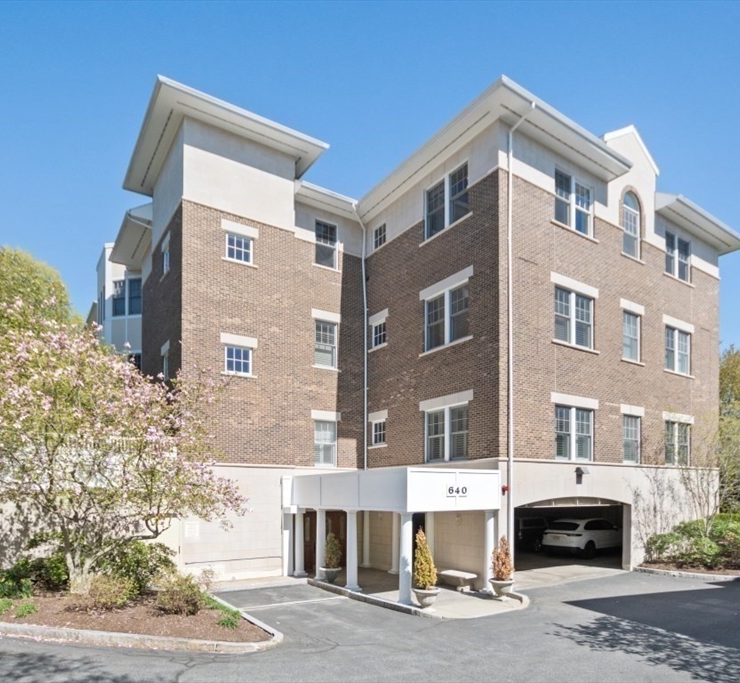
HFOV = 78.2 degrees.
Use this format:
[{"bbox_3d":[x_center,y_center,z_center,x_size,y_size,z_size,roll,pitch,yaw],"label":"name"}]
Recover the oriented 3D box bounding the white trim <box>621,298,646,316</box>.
[{"bbox_3d":[9.539,-1.232,16.488,1.555,0.322,0.120,6,-11,-33],"label":"white trim"}]

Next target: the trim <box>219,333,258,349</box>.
[{"bbox_3d":[-4.548,-0.030,15.814,1.274,0.295,0.120,4,-7,-30],"label":"trim"}]

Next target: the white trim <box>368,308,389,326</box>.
[{"bbox_3d":[0.322,-0.905,17.163,0.120,0.302,1.141,7,-11,-36],"label":"white trim"}]

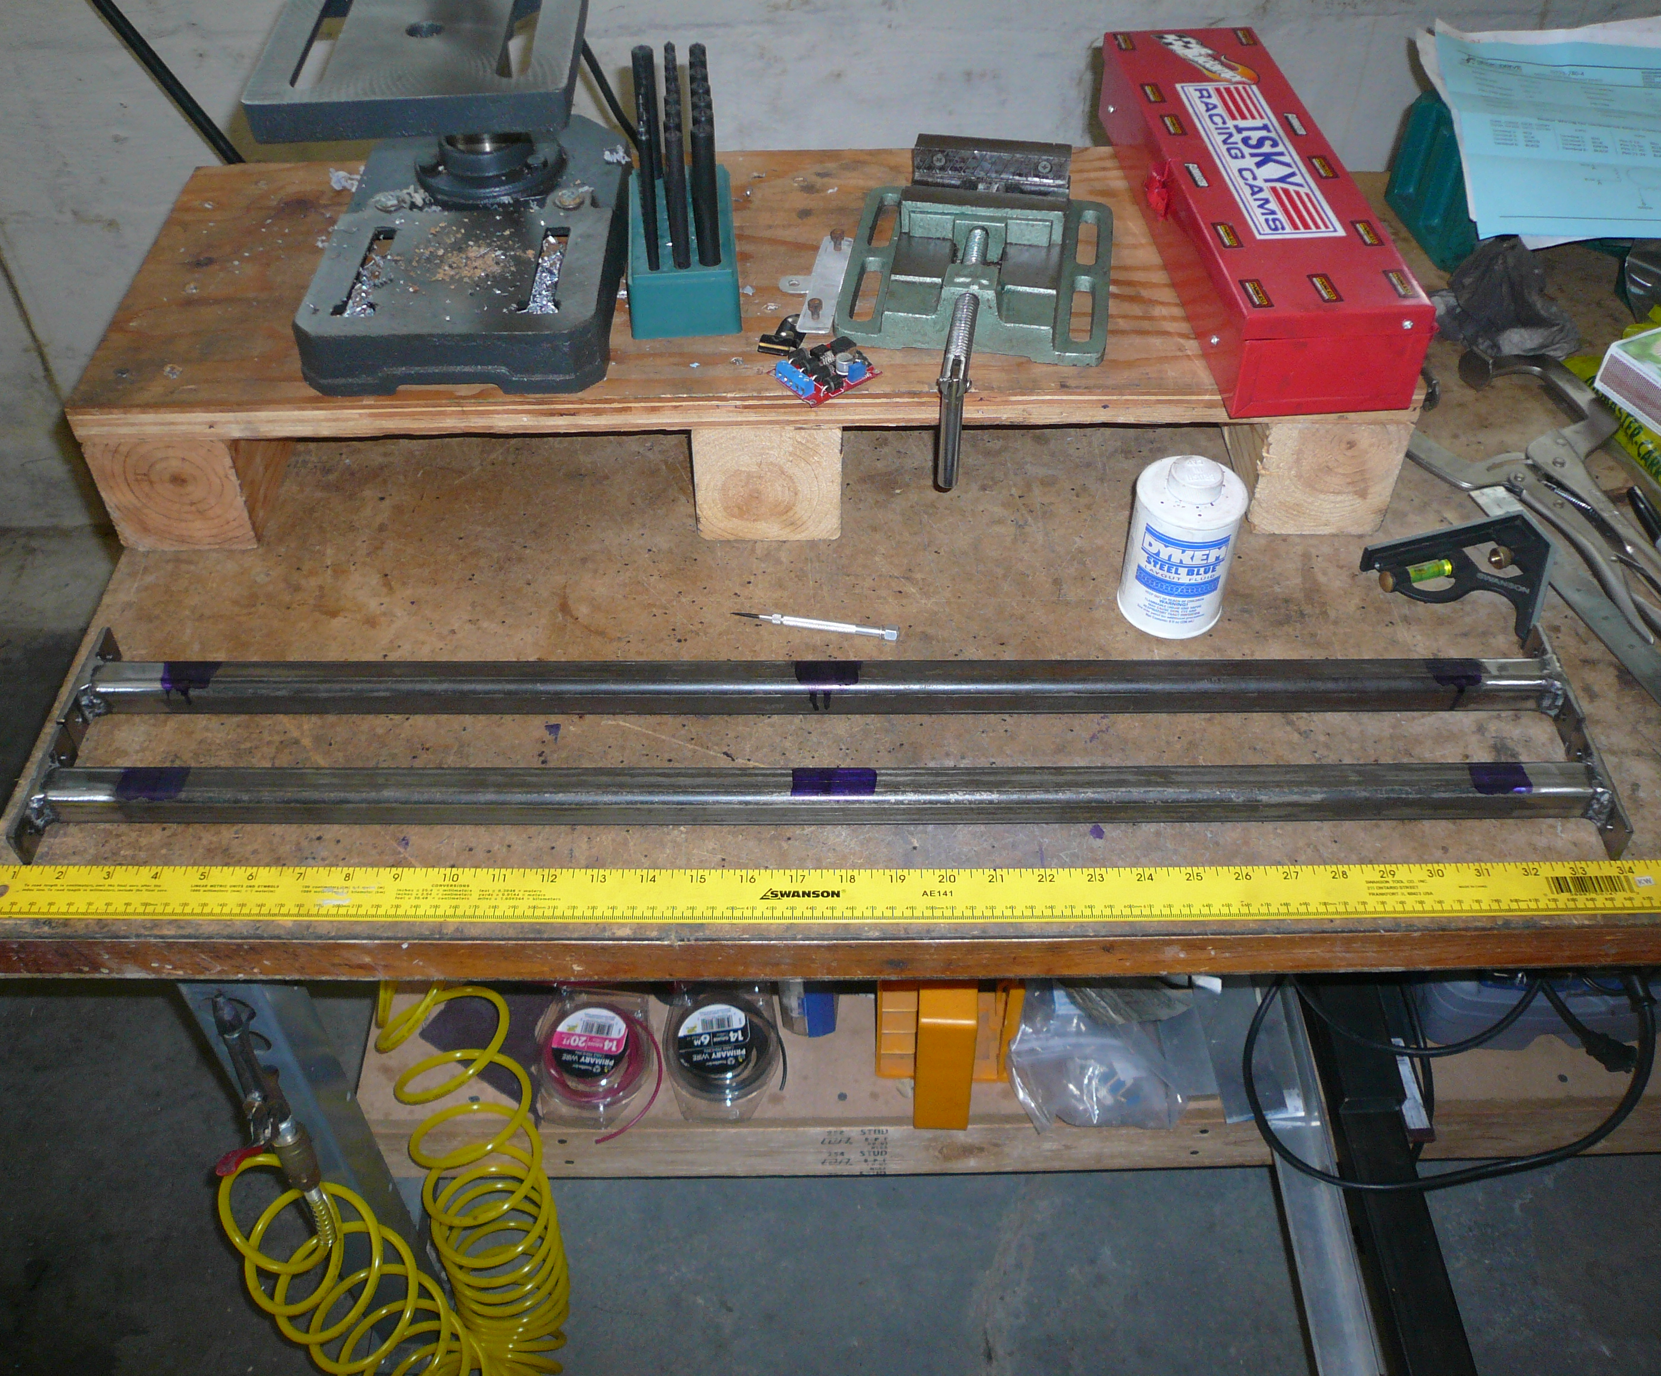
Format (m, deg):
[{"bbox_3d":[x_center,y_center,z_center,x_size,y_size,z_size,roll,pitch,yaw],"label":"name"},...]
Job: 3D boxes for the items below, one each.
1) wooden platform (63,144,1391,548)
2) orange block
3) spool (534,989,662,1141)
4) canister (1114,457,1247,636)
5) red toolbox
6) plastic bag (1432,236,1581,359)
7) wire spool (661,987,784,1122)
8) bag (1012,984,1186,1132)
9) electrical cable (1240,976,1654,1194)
[{"bbox_3d":[-0.049,-0.234,0.990,0.784,0.109,0.281,-1,48,0],"label":"wooden platform"},{"bbox_3d":[0.087,0.257,1.128,0.042,0.200,0.070,-1,48,0],"label":"orange block"},{"bbox_3d":[-0.189,0.297,1.204,0.096,0.036,0.123,-1,48,0],"label":"spool"},{"bbox_3d":[0.204,-0.086,0.860,0.061,0.102,0.061,-1,48,0],"label":"canister"},{"bbox_3d":[0.259,-0.308,0.936,0.102,0.067,0.347,-4,48,-4],"label":"red toolbox"},{"bbox_3d":[0.484,-0.289,1.076,0.107,0.050,0.104,-1,48,0],"label":"plastic bag"},{"bbox_3d":[-0.088,0.292,1.208,0.093,0.036,0.120,-1,48,0],"label":"wire spool"},{"bbox_3d":[0.206,0.279,1.195,0.130,0.068,0.140,-1,48,0],"label":"bag"},{"bbox_3d":[0.422,0.272,1.040,0.220,0.210,0.160,-1,48,0],"label":"electrical cable"}]

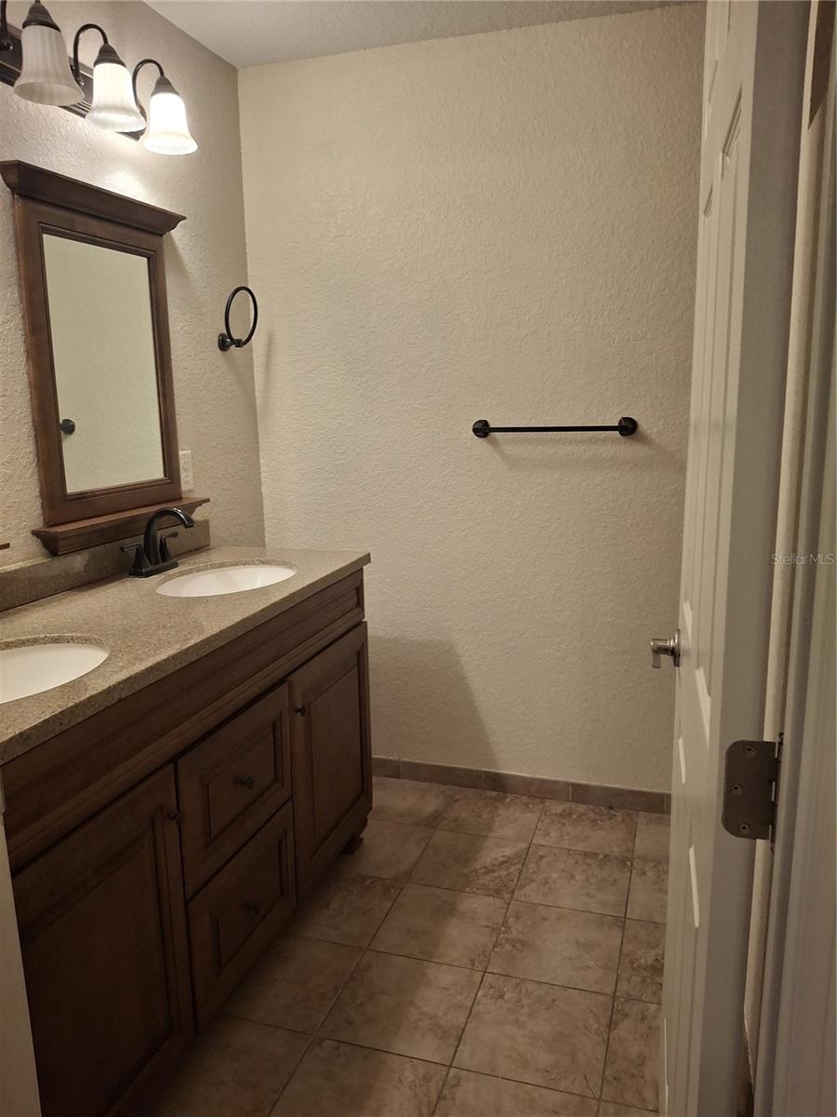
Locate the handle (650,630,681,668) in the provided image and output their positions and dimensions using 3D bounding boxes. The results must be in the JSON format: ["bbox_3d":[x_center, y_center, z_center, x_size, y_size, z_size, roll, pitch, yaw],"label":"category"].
[{"bbox_3d":[0.421,0.162,1.372,0.050,0.065,0.140,2,11,16],"label":"handle"}]

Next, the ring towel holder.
[{"bbox_3d":[-0.594,-0.773,2.604,0.083,0.200,0.190,2,11,18],"label":"ring towel holder"}]

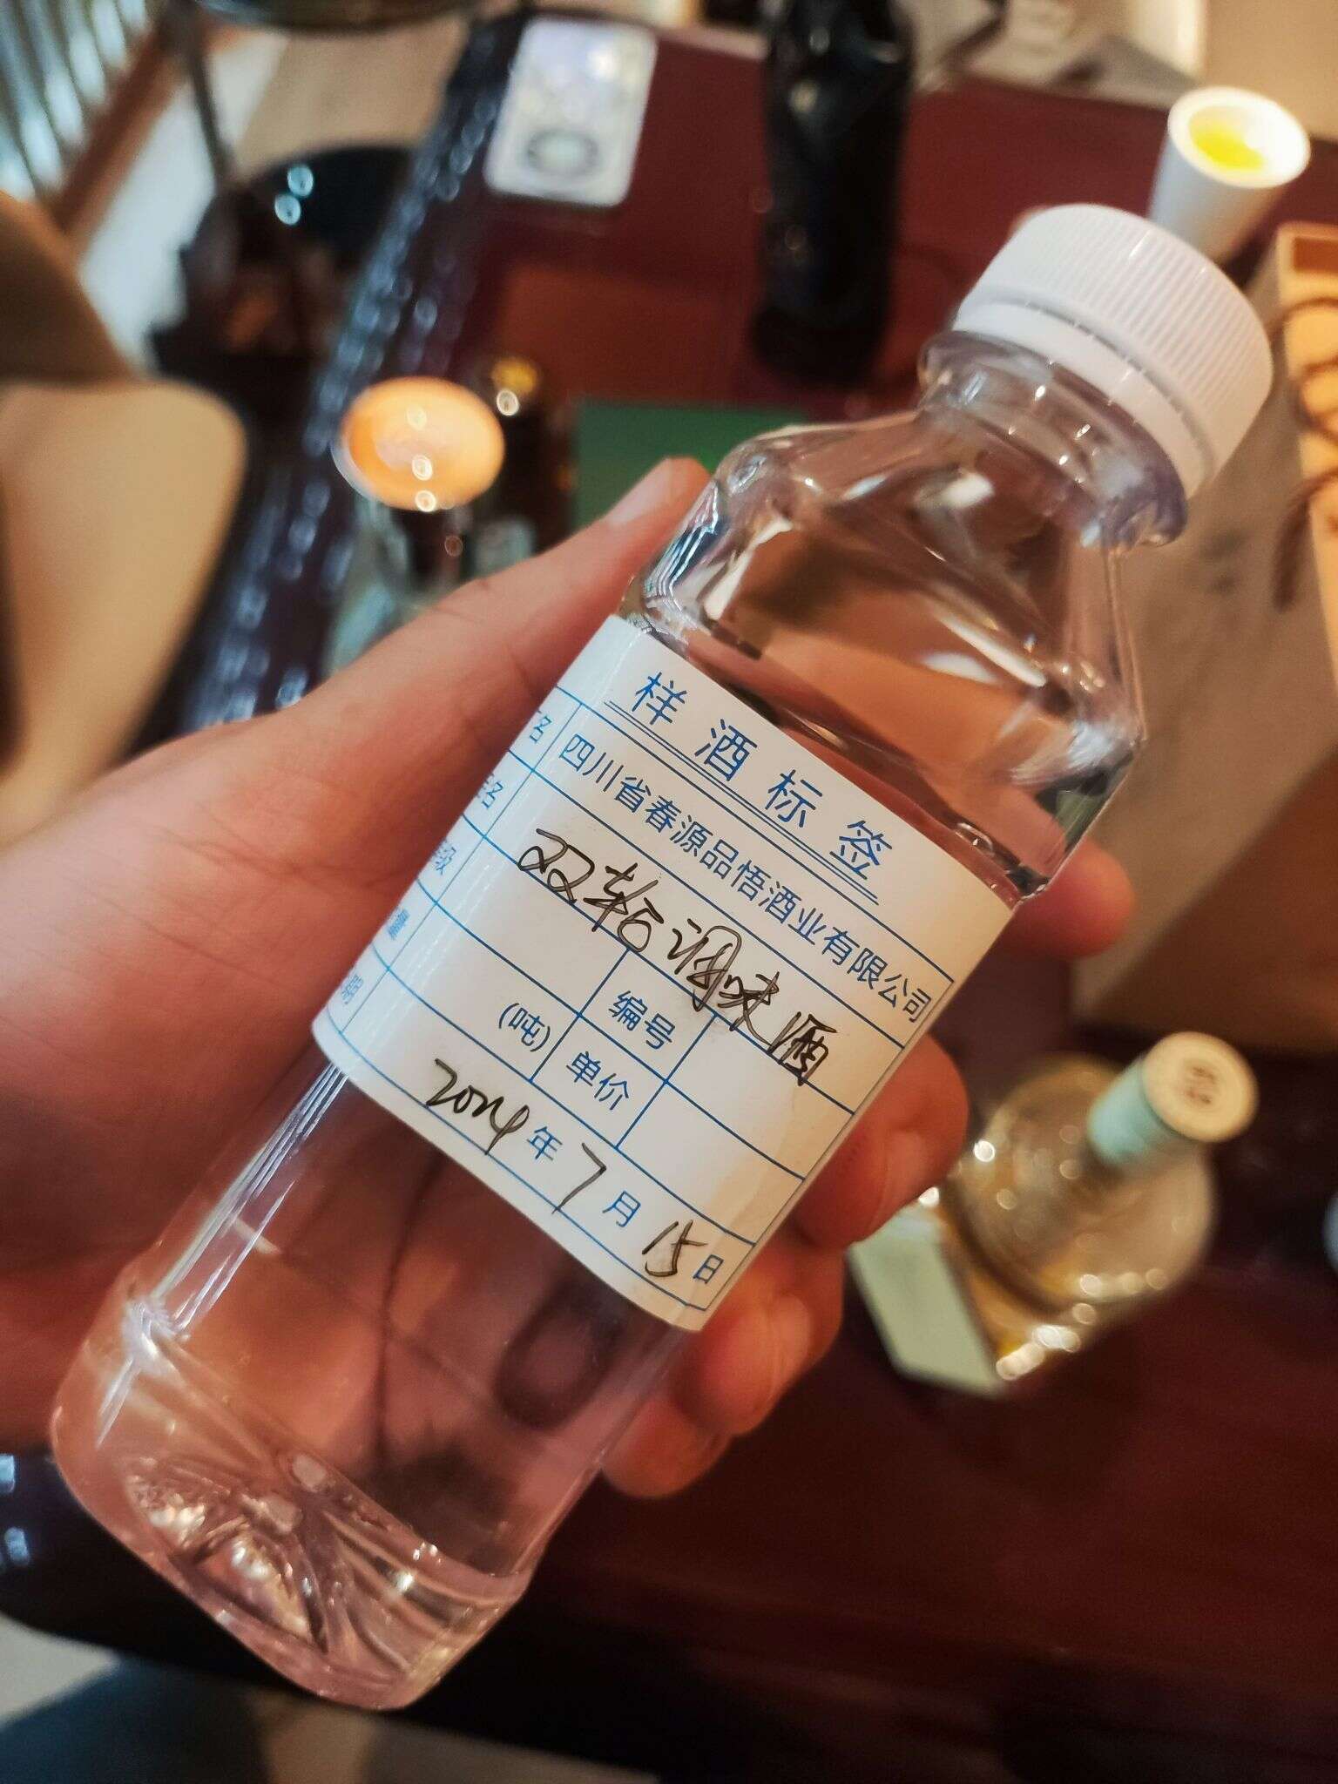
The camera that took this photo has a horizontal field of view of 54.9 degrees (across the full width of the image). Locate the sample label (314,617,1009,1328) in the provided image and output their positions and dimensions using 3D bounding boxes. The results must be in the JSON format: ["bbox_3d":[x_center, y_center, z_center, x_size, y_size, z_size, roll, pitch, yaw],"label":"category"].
[{"bbox_3d":[-0.001,0.007,0.129,0.048,0.012,0.049,37,93,0],"label":"sample label"}]

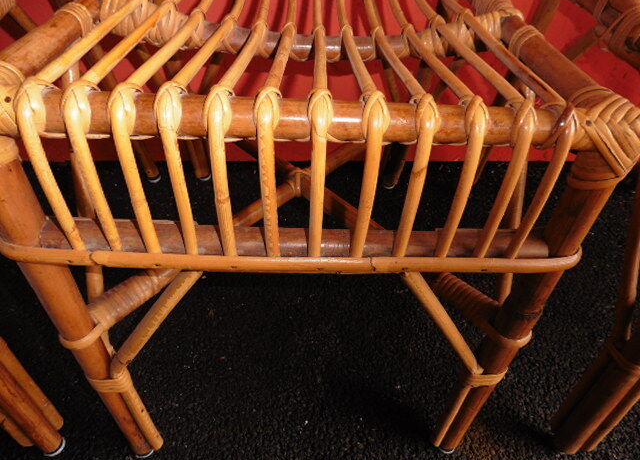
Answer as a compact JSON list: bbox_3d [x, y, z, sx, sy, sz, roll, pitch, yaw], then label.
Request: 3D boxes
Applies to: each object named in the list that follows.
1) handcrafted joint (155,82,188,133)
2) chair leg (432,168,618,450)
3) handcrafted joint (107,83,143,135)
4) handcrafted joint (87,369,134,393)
[{"bbox_3d":[-0.090,-0.075,0.270,0.021,0.034,0.032,1,41,-3],"label":"handcrafted joint"},{"bbox_3d":[0.179,0.134,0.459,0.038,0.447,0.036,1,41,-3],"label":"chair leg"},{"bbox_3d":[-0.119,-0.073,0.270,0.021,0.034,0.032,1,41,-3],"label":"handcrafted joint"},{"bbox_3d":[-0.223,0.161,0.472,0.048,0.021,0.035,1,41,-3],"label":"handcrafted joint"}]

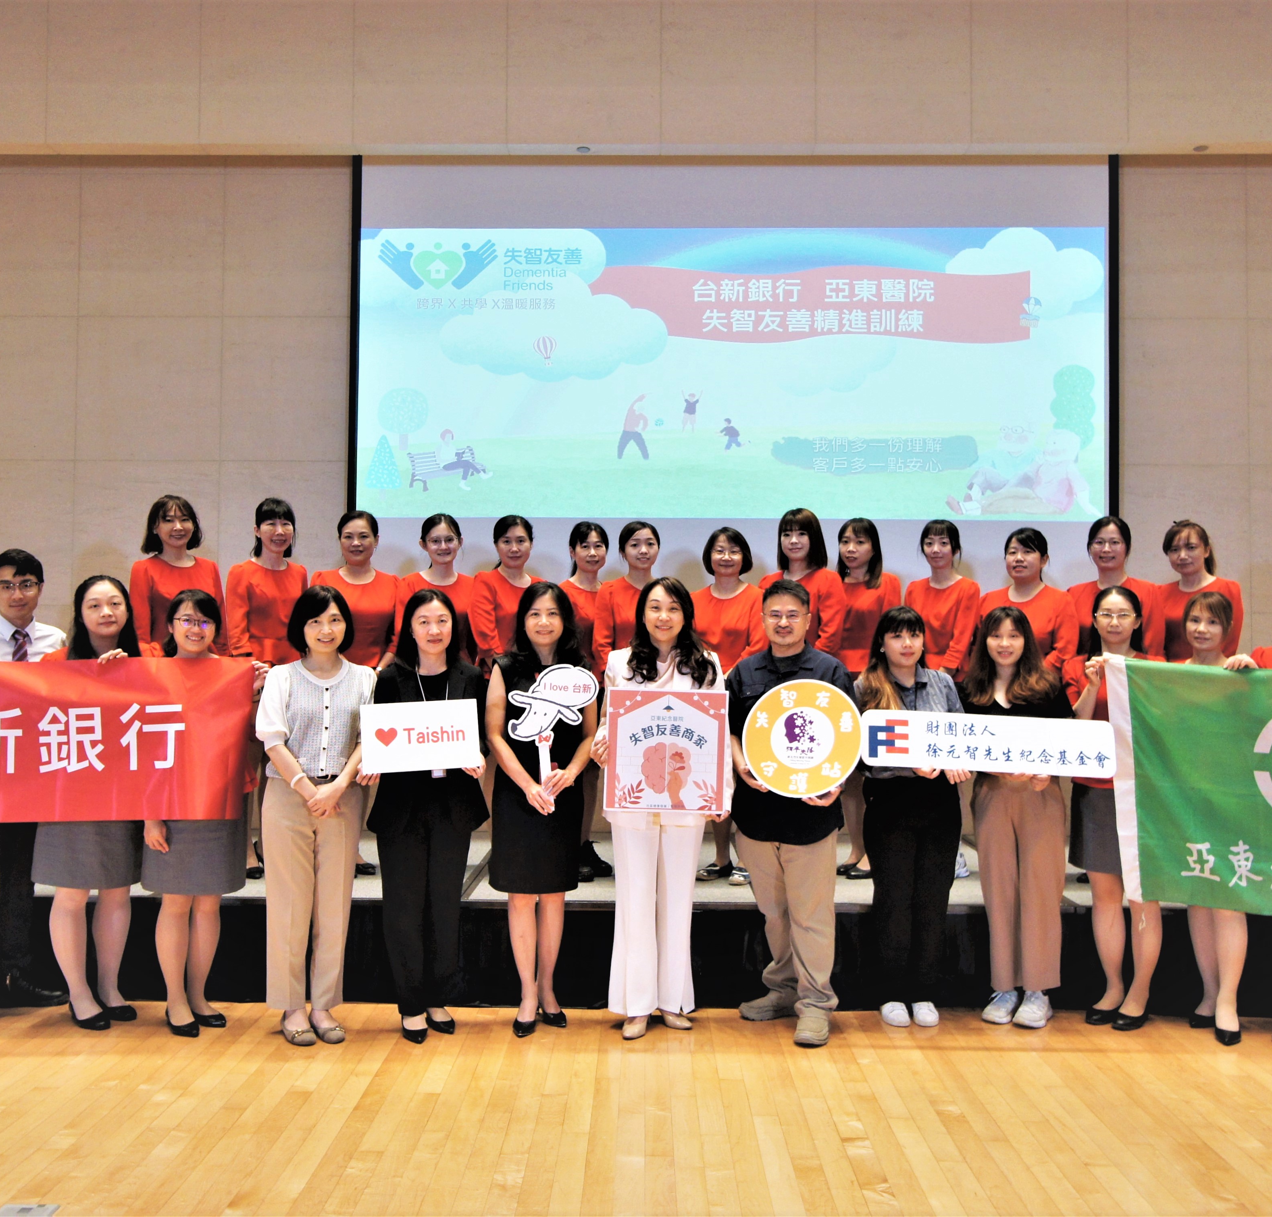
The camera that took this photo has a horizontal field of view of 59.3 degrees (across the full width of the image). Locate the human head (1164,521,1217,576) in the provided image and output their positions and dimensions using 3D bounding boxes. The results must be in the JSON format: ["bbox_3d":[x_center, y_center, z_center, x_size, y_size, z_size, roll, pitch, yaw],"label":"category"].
[{"bbox_3d":[2.520,-0.279,5.080,0.215,0.254,0.230,0,-1,25],"label":"human head"}]

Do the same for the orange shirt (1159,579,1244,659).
[{"bbox_3d":[2.416,0.082,4.800,0.390,0.460,0.260,-1,-2,20],"label":"orange shirt"}]

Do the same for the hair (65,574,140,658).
[{"bbox_3d":[-2.002,0.051,4.200,0.247,0.354,0.240,1,-1,-20],"label":"hair"}]

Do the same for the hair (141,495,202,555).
[{"bbox_3d":[-2.100,-0.378,5.050,0.260,0.270,0.240,1,-1,-29],"label":"hair"}]

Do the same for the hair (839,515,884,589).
[{"bbox_3d":[1.007,-0.253,5.000,0.195,0.315,0.210,0,-2,22],"label":"hair"}]

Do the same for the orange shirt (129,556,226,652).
[{"bbox_3d":[-1.997,0.014,4.900,0.400,0.470,0.260,0,-2,-14],"label":"orange shirt"}]

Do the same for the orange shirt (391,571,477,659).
[{"bbox_3d":[-0.913,0.068,5.050,0.395,0.478,0.250,0,-1,-6],"label":"orange shirt"}]

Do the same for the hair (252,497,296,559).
[{"bbox_3d":[-1.644,-0.366,5.070,0.200,0.275,0.215,1,-2,-24],"label":"hair"}]

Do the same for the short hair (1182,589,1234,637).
[{"bbox_3d":[2.136,0.024,4.170,0.190,0.200,0.210,0,-1,32],"label":"short hair"}]

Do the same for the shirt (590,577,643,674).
[{"bbox_3d":[-0.004,0.077,4.870,0.390,0.450,0.260,0,-2,-8],"label":"shirt"}]

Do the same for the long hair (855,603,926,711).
[{"bbox_3d":[0.980,0.194,4.280,0.280,0.430,0.250,0,-1,2],"label":"long hair"}]

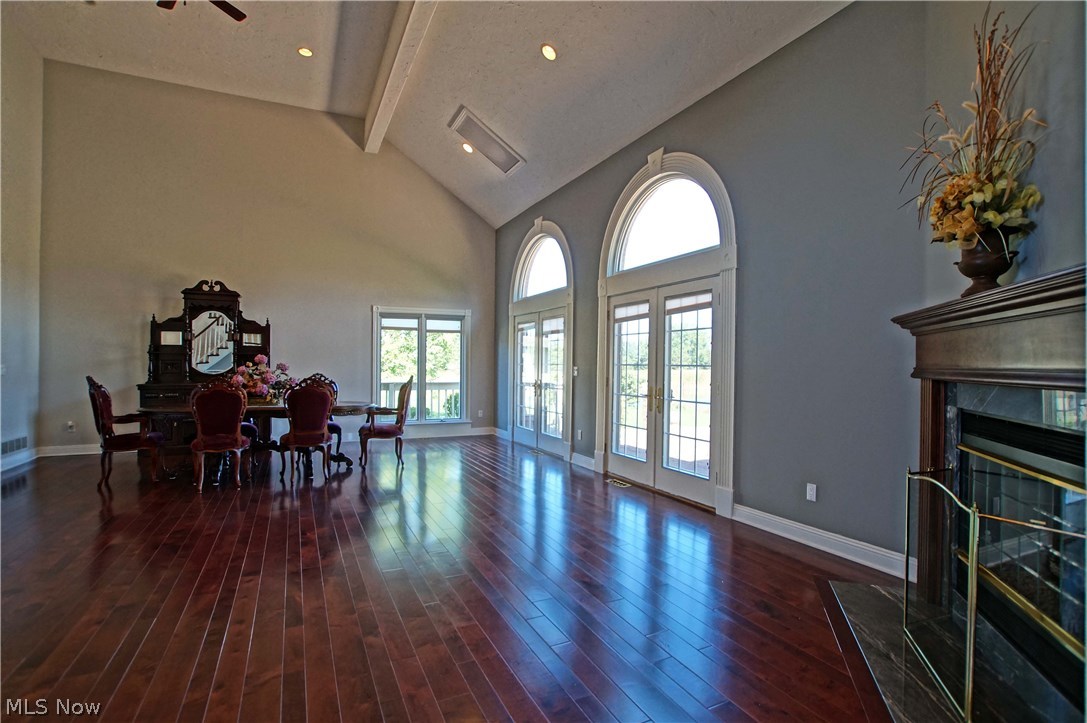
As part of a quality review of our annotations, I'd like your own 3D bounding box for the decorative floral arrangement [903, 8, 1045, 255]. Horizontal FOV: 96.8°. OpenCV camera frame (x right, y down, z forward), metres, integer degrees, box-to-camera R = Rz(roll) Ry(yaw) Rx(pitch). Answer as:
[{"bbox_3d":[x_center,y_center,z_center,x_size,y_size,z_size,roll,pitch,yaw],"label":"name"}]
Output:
[{"bbox_3d":[1.719,-0.892,1.919,0.500,1.080,0.660,1,0,19],"label":"decorative floral arrangement"}]

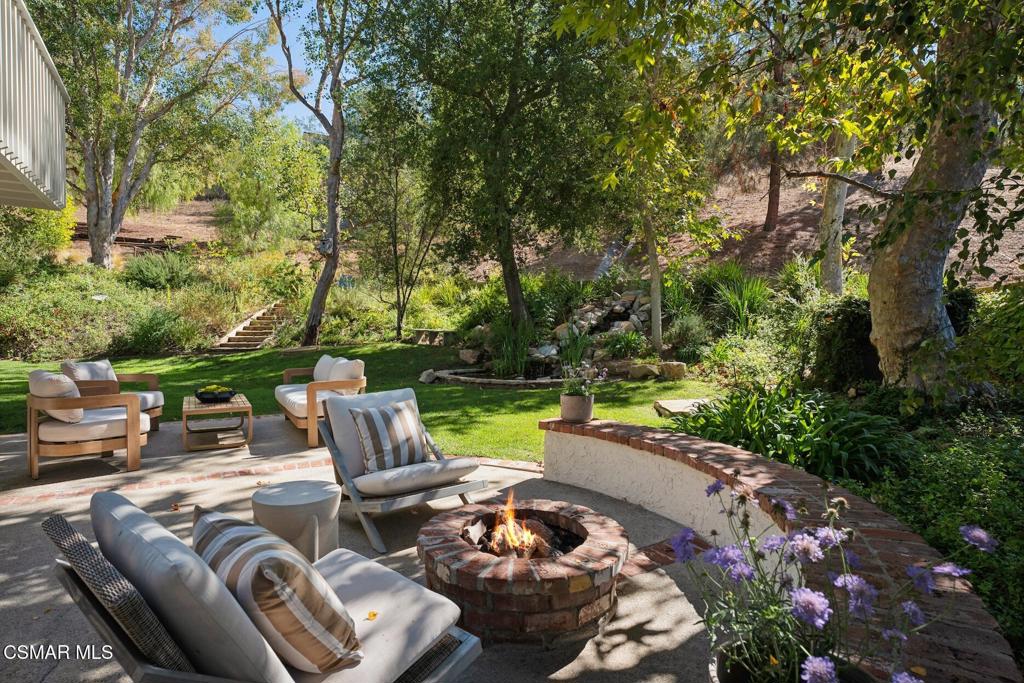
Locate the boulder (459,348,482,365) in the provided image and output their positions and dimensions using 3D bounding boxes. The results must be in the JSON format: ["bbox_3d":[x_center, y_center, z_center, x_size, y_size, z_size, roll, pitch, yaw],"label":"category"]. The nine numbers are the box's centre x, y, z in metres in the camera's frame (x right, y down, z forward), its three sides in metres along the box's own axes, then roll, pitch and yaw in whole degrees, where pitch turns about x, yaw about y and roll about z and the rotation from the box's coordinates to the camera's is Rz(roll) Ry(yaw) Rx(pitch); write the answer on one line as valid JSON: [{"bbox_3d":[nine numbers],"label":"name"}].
[{"bbox_3d":[-1.062,0.391,13.100,0.570,0.390,0.480,0,1,0],"label":"boulder"}]

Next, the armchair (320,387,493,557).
[{"bbox_3d":[-0.712,0.716,3.209,0.740,0.770,0.850,-1,1,-44],"label":"armchair"}]

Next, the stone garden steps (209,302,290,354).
[{"bbox_3d":[-7.715,-0.361,15.400,1.250,1.500,2.700,0,1,19],"label":"stone garden steps"}]

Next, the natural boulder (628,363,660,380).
[{"bbox_3d":[2.821,0.654,10.900,0.640,0.330,0.480,0,1,0],"label":"natural boulder"}]

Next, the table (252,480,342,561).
[{"bbox_3d":[-0.935,0.887,2.261,0.385,0.450,0.385,0,1,0],"label":"table"}]

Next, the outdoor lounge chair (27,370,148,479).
[{"bbox_3d":[-3.750,0.691,4.515,0.800,0.860,0.840,1,1,44],"label":"outdoor lounge chair"}]

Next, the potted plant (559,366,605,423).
[{"bbox_3d":[0.576,0.421,4.248,0.370,0.460,0.360,0,1,0],"label":"potted plant"}]

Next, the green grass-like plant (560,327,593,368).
[{"bbox_3d":[1.461,0.170,11.600,0.730,1.000,0.650,0,1,0],"label":"green grass-like plant"}]

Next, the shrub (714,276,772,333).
[{"bbox_3d":[5.177,-0.809,11.500,1.150,1.280,1.050,0,1,24],"label":"shrub"}]

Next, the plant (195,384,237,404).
[{"bbox_3d":[-3.388,0.593,5.871,0.460,0.190,0.460,0,1,0],"label":"plant"}]

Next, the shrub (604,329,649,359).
[{"bbox_3d":[2.436,0.063,10.800,0.950,0.600,0.850,0,1,0],"label":"shrub"}]

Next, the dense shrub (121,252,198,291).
[{"bbox_3d":[-12.014,-2.393,17.500,2.200,1.300,1.800,0,1,-34],"label":"dense shrub"}]

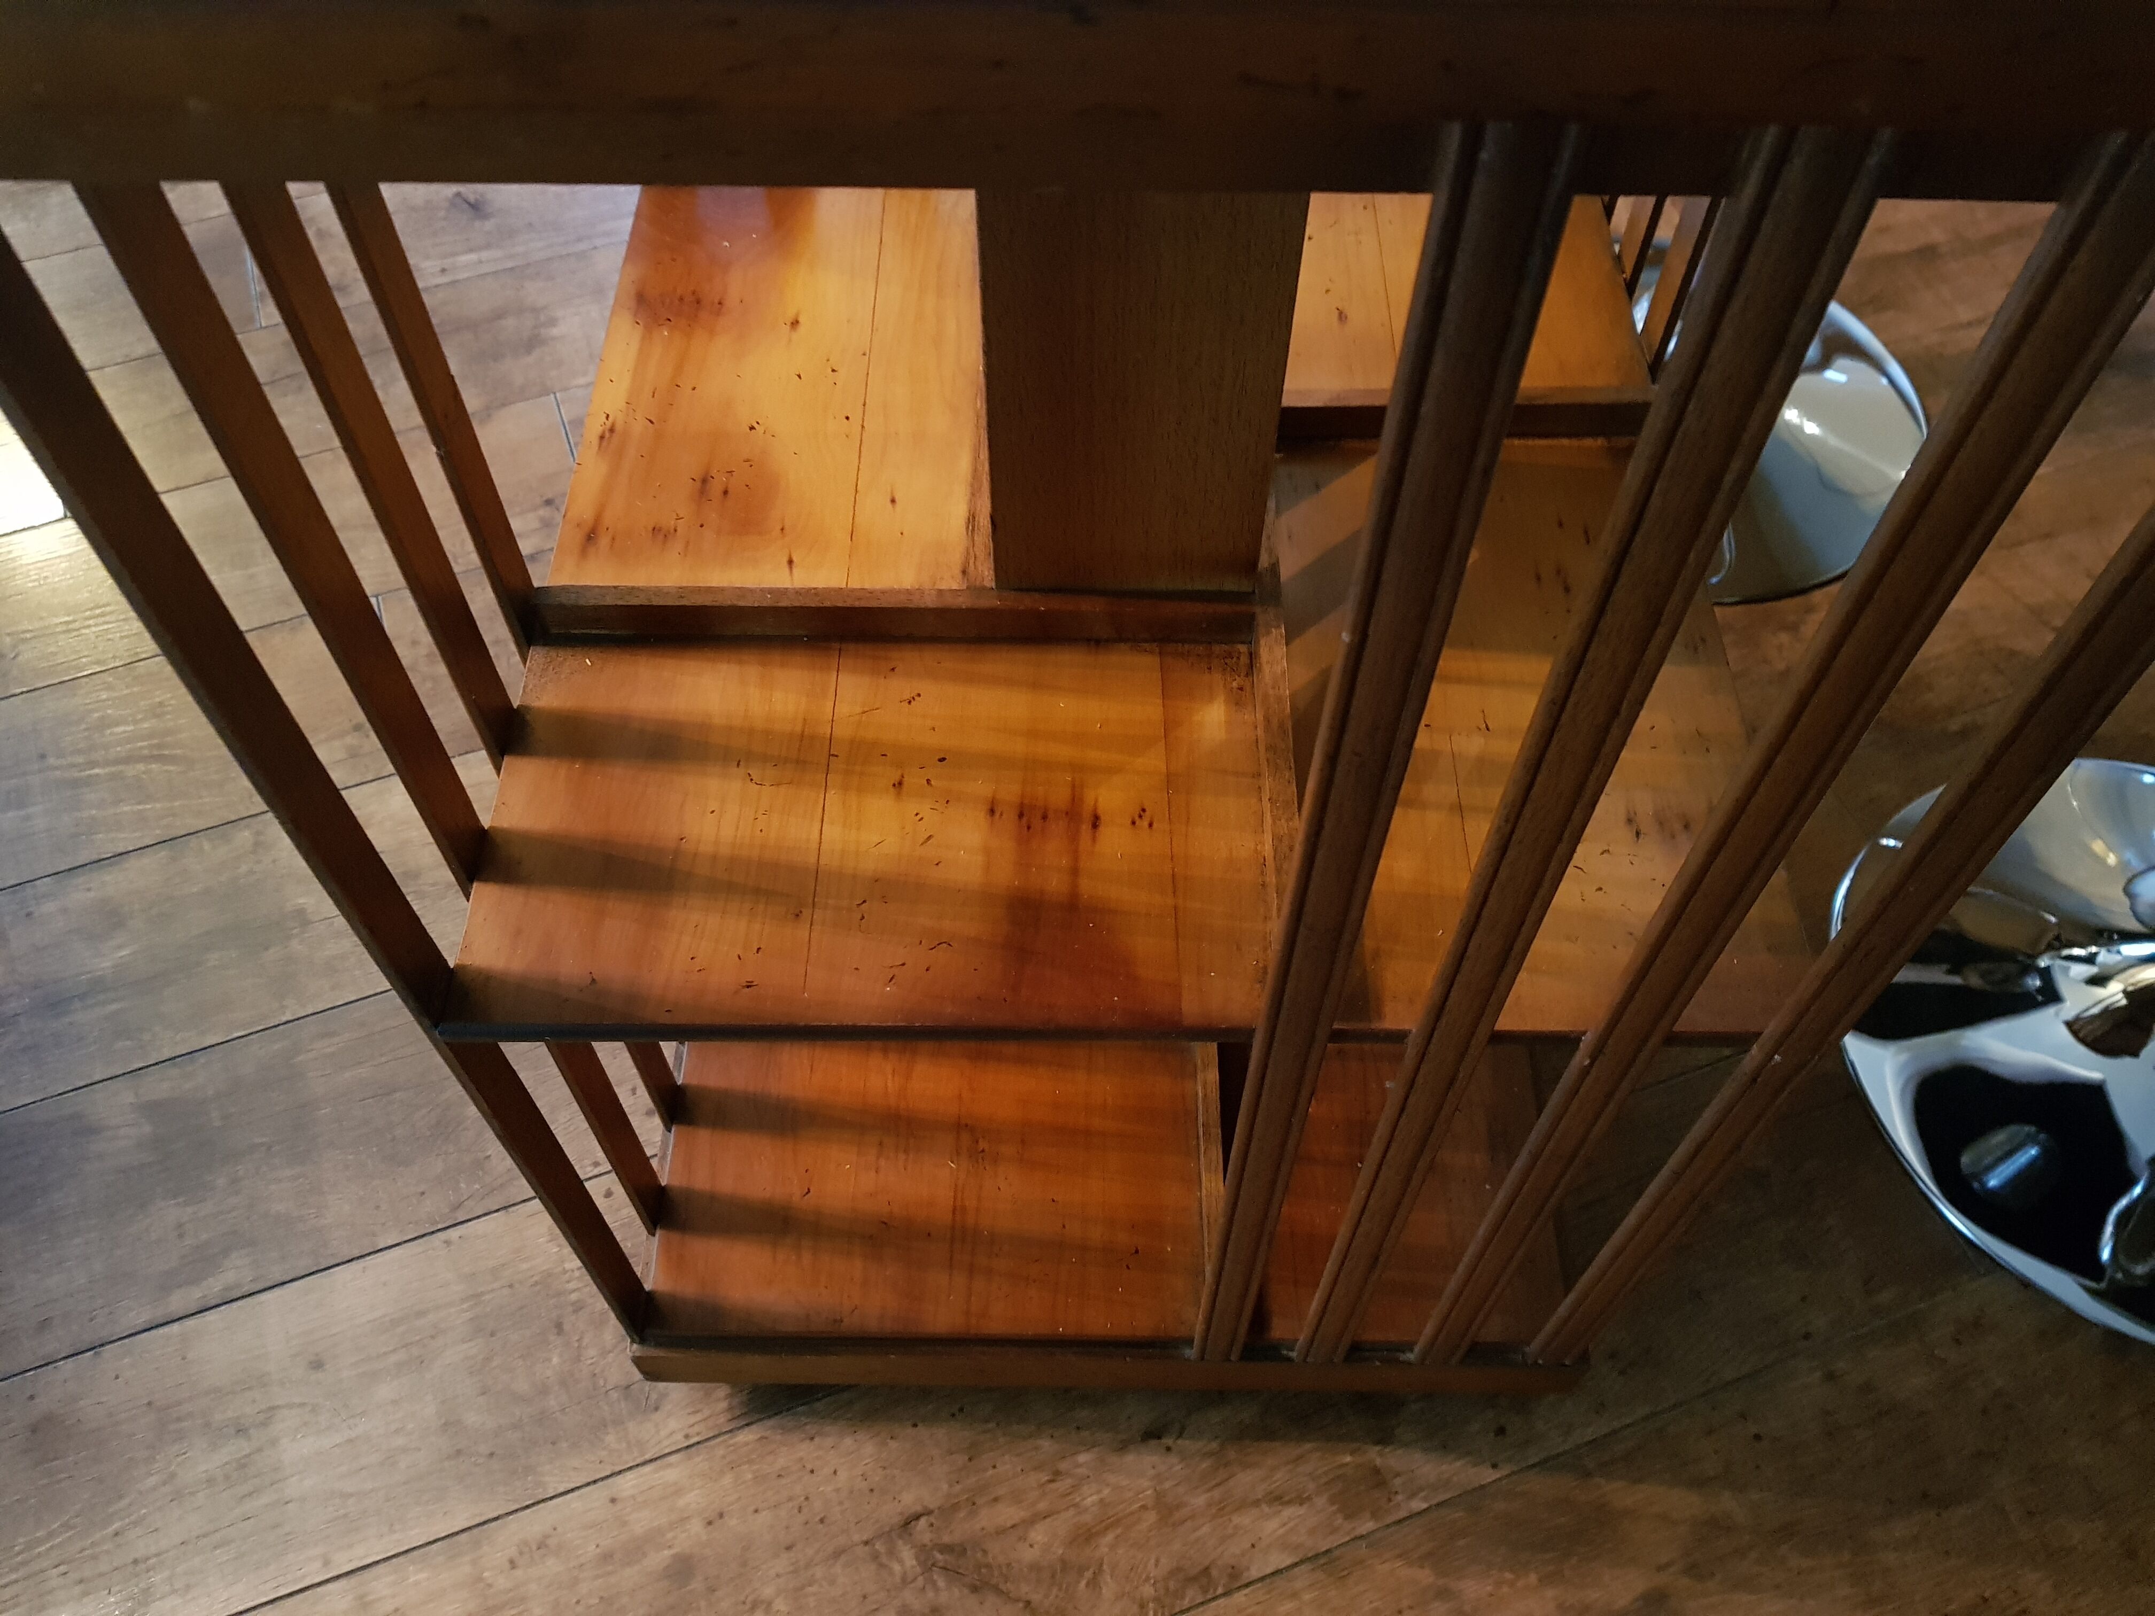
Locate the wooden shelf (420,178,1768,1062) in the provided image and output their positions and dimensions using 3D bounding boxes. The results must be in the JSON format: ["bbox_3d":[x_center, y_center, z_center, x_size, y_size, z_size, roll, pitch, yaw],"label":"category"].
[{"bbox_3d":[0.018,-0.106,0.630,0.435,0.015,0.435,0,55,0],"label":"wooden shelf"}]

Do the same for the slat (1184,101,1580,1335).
[{"bbox_3d":[0.067,0.073,0.499,0.021,0.622,0.009,0,55,0],"label":"slat"}]

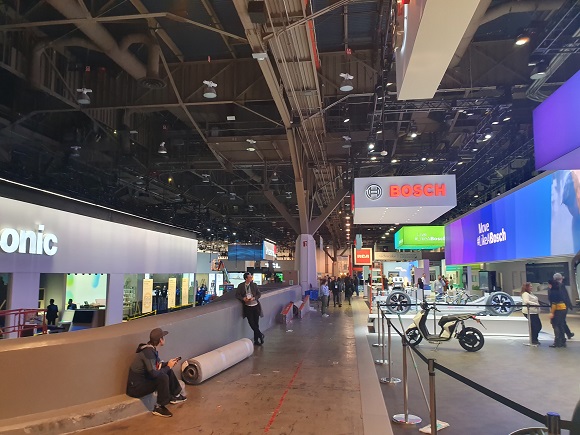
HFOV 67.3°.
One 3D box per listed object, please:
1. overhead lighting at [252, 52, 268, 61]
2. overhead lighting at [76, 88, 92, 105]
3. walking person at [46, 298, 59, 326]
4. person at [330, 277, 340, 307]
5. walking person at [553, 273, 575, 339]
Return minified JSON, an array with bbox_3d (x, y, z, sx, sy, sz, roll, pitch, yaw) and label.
[{"bbox_3d":[-0.946,-5.161,13.965,0.500,0.220,0.300,-1,-7,8],"label":"overhead lighting"},{"bbox_3d":[-9.706,-5.737,20.642,0.600,0.620,0.580,-1,-7,8],"label":"overhead lighting"},{"bbox_3d":[-9.926,4.255,18.206,0.520,1.750,0.380,2,-8,-14],"label":"walking person"},{"bbox_3d":[2.459,3.902,23.293,0.550,1.690,0.400,-1,-7,6],"label":"person"},{"bbox_3d":[7.163,2.378,11.540,0.550,1.740,0.480,3,-8,-22],"label":"walking person"}]

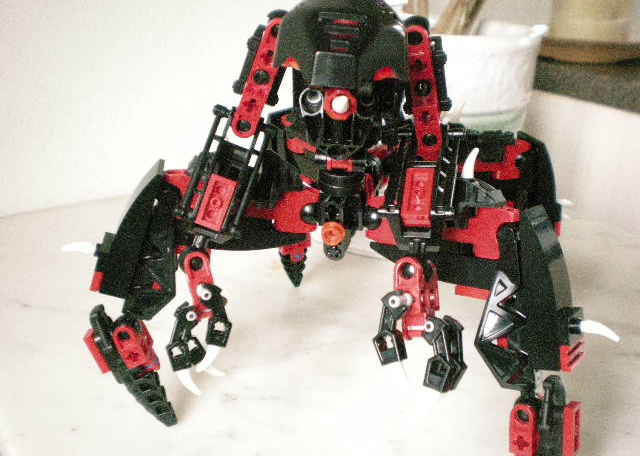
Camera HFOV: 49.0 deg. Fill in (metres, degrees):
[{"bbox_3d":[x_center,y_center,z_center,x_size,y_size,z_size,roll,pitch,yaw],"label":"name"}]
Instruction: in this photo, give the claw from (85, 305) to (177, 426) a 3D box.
[{"bbox_3d":[-0.065,0.048,0.243,0.021,0.044,0.021,-29,13,8],"label":"claw"}]

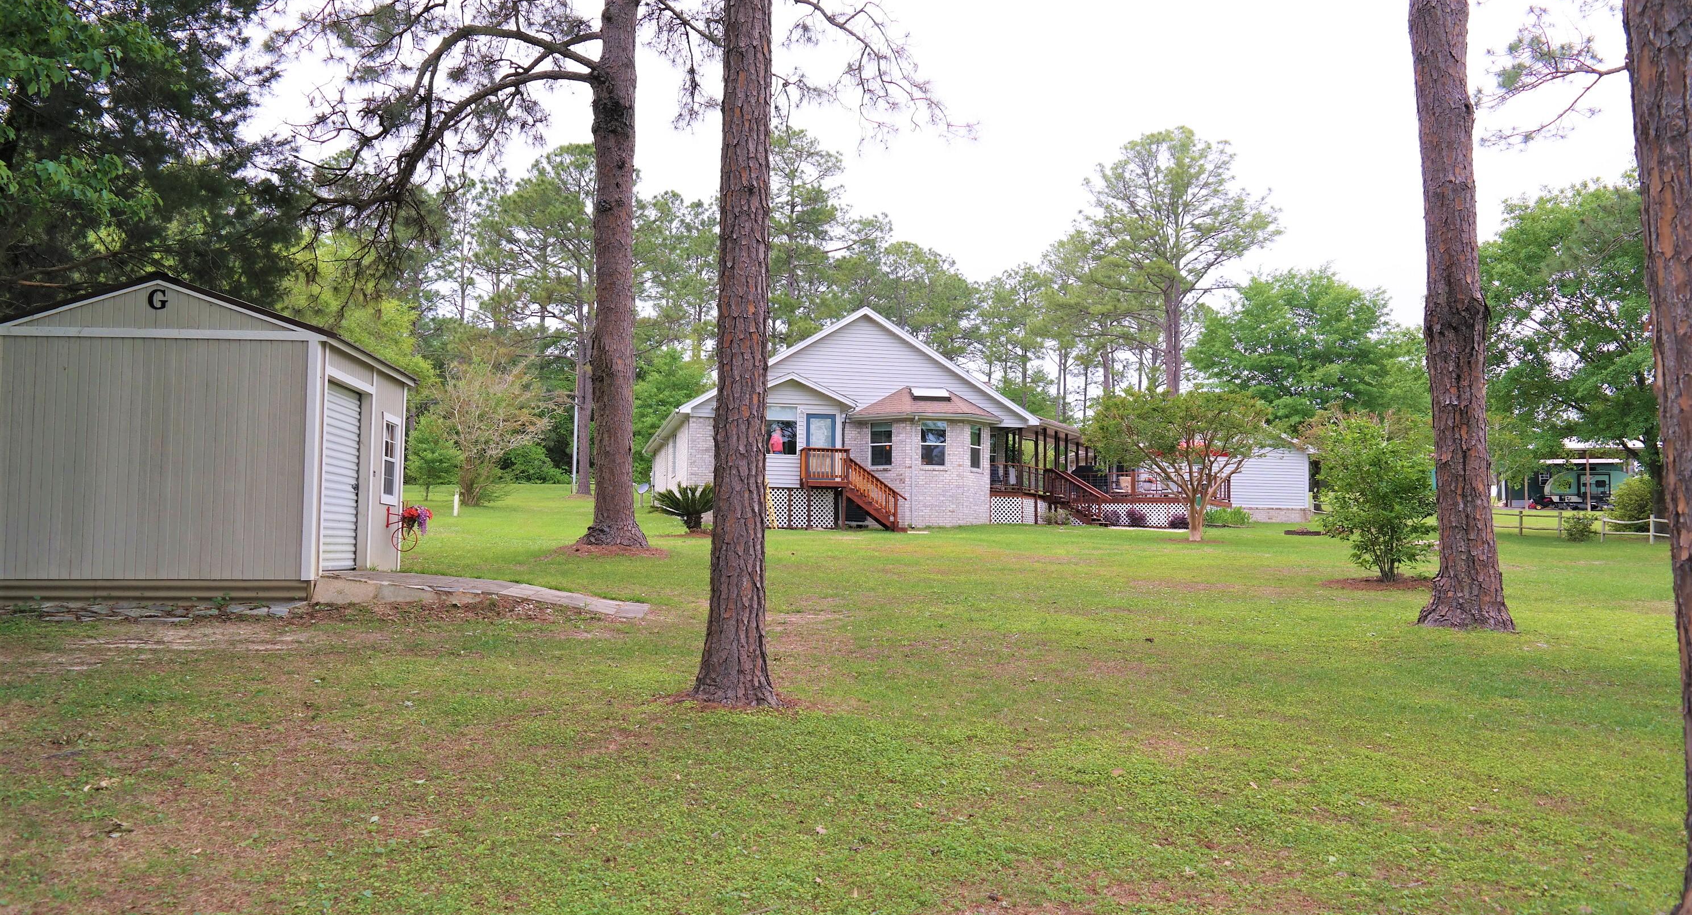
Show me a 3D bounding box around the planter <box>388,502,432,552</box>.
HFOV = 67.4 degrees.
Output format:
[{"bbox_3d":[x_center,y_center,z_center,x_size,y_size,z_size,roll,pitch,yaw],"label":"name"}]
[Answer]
[{"bbox_3d":[-5.007,0.799,14.600,0.520,0.570,0.270,1,-4,-4],"label":"planter"}]

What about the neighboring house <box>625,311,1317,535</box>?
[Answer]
[{"bbox_3d":[5.072,-0.590,48.465,24.500,7.000,19.000,1,-4,-12],"label":"neighboring house"}]

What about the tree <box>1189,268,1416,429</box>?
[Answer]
[{"bbox_3d":[21.892,-3.306,61.000,10.800,11.698,10.500,1,-4,0],"label":"tree"}]

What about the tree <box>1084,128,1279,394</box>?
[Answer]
[{"bbox_3d":[16.046,-6.644,61.000,9.200,18.373,9.000,1,-4,0],"label":"tree"}]

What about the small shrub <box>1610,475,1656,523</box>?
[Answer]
[{"bbox_3d":[27.297,1.559,44.000,1.850,1.926,1.800,1,-4,0],"label":"small shrub"}]

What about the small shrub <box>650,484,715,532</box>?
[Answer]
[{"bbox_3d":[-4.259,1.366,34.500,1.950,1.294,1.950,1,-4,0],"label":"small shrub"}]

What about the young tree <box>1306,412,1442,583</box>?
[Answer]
[{"bbox_3d":[8.011,0.590,19.200,1.900,2.541,1.850,1,-4,0],"label":"young tree"}]

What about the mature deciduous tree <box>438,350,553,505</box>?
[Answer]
[{"bbox_3d":[-13.882,-1.172,50.000,4.700,6.201,4.700,1,-4,0],"label":"mature deciduous tree"}]

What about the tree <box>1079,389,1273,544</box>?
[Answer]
[{"bbox_3d":[7.829,0.203,30.000,4.400,3.596,4.300,1,-4,0],"label":"tree"}]

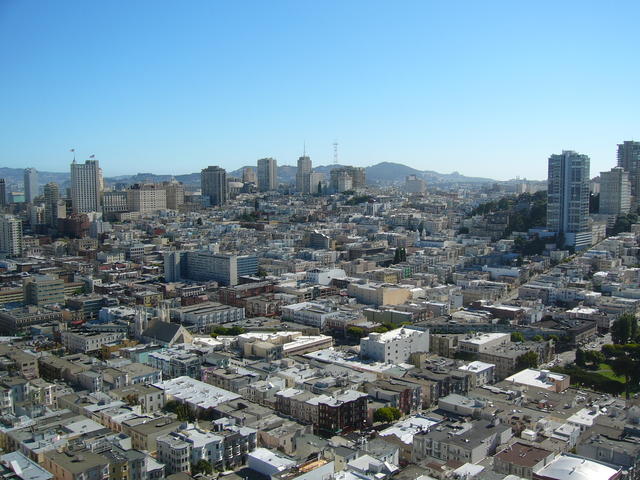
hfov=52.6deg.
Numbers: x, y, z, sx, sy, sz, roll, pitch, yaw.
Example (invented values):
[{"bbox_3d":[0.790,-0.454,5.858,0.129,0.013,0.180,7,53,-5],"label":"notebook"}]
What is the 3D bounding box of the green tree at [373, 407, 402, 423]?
[{"bbox_3d":[30.150,77.420,288.990,13.000,7.500,8.000,0,5,6],"label":"green tree"}]

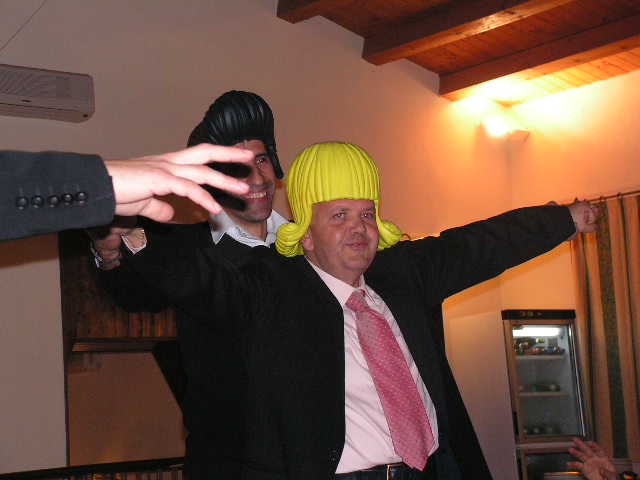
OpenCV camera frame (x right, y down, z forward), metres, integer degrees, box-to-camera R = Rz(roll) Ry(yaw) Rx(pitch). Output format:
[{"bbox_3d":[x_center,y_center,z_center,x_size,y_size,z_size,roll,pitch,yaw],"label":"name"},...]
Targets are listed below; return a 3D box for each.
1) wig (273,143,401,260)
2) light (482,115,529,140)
[{"bbox_3d":[0.041,-0.092,3.420,0.285,0.250,0.250,-2,-10,-24],"label":"wig"},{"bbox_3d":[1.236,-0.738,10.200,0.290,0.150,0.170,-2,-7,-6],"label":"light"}]

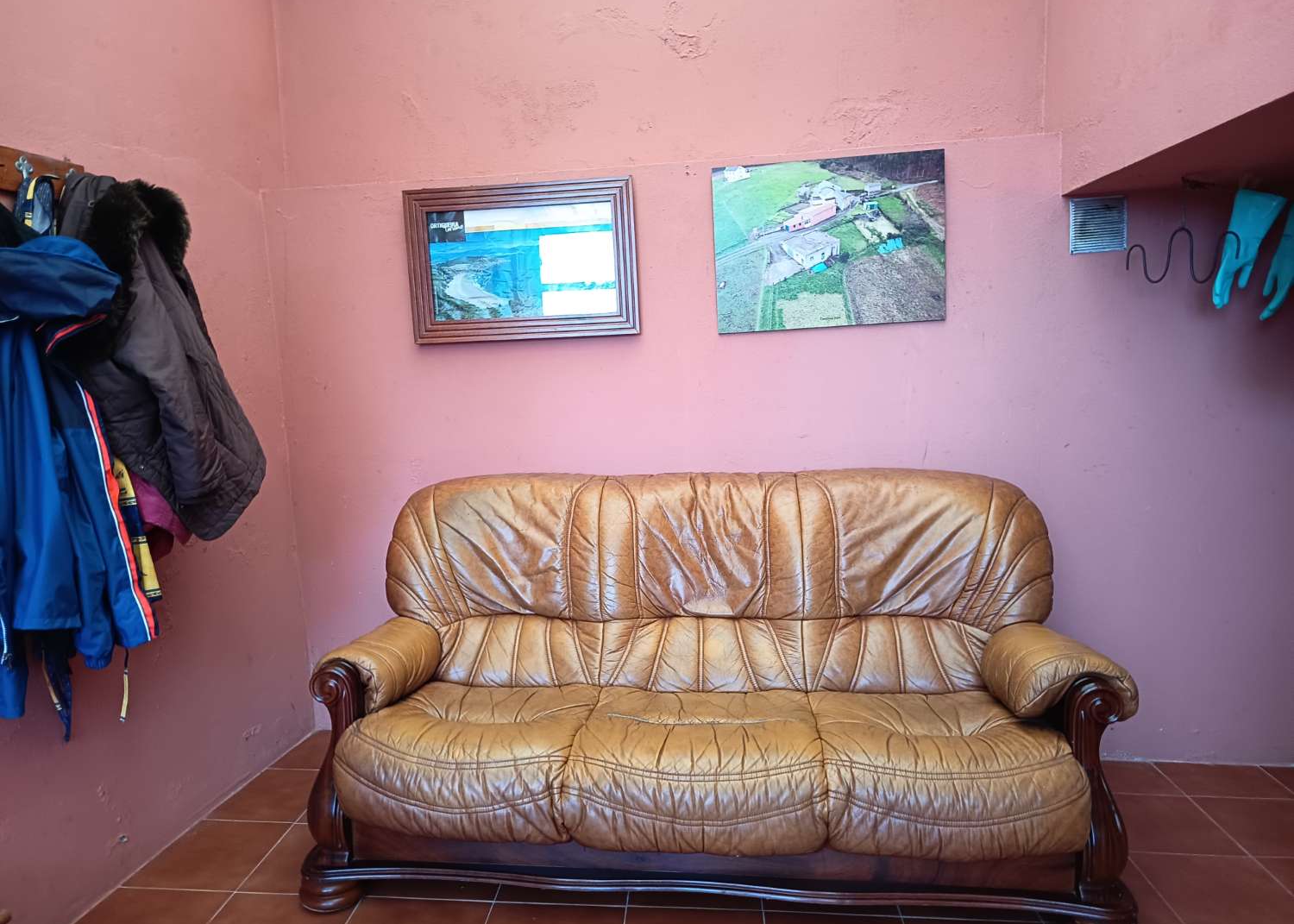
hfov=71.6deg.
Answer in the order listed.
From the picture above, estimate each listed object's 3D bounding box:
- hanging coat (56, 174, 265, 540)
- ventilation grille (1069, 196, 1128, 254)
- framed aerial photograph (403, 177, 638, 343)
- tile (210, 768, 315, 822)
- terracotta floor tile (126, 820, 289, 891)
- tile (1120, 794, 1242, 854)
[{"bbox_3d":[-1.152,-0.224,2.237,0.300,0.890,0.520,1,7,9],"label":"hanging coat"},{"bbox_3d":[1.387,-0.729,2.761,0.165,0.165,0.012,0,7,5],"label":"ventilation grille"},{"bbox_3d":[-0.406,-0.650,2.929,0.750,0.498,0.035,-3,7,6],"label":"framed aerial photograph"},{"bbox_3d":[-1.136,1.026,2.759,0.271,0.010,0.327,0,7,4],"label":"tile"},{"bbox_3d":[-1.169,1.067,2.433,0.290,0.010,0.327,0,7,4],"label":"terracotta floor tile"},{"bbox_3d":[1.468,1.040,2.580,0.327,0.010,0.327,0,7,4],"label":"tile"}]

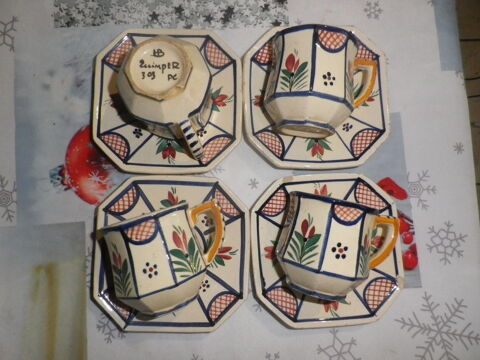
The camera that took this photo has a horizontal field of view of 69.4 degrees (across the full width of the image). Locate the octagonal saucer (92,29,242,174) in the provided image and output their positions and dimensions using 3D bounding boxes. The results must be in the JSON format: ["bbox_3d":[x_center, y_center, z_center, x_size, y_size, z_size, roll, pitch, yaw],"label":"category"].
[{"bbox_3d":[-0.069,-0.077,0.337,0.140,0.019,0.140,1,85,-3],"label":"octagonal saucer"}]

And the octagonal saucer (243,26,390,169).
[{"bbox_3d":[0.075,-0.082,0.345,0.140,0.019,0.140,-2,85,-3],"label":"octagonal saucer"}]

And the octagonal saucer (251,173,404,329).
[{"bbox_3d":[0.082,0.065,0.332,0.140,0.019,0.140,-4,85,-3],"label":"octagonal saucer"}]

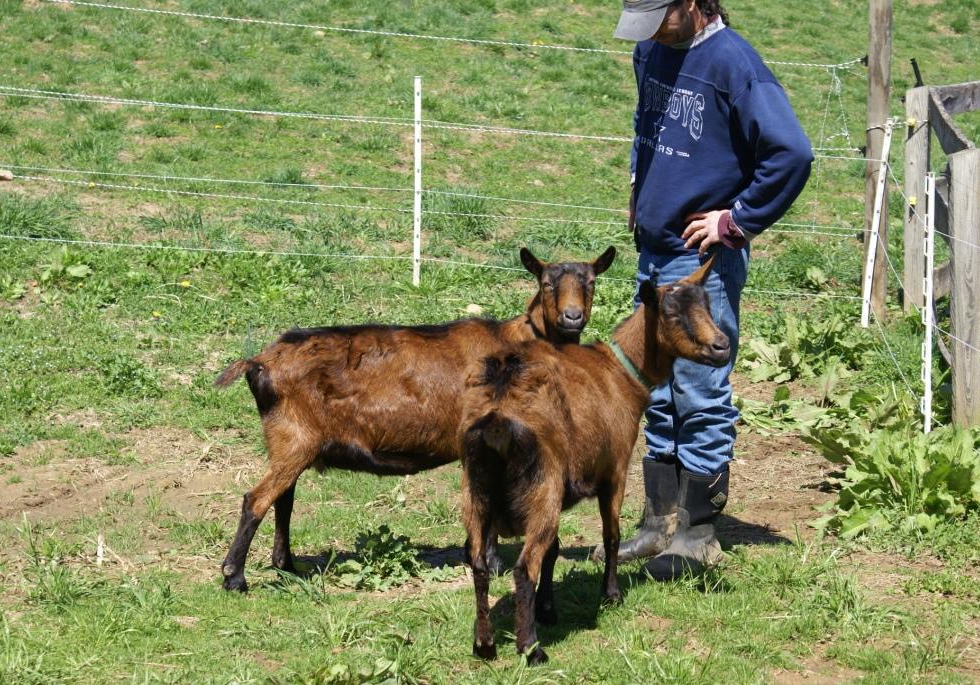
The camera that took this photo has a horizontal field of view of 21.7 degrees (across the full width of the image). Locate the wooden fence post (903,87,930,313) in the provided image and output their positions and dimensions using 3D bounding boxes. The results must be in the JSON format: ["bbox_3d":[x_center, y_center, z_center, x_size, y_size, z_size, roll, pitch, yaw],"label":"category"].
[{"bbox_3d":[2.348,-0.776,14.111,0.128,1.261,0.128,1,7,7],"label":"wooden fence post"}]

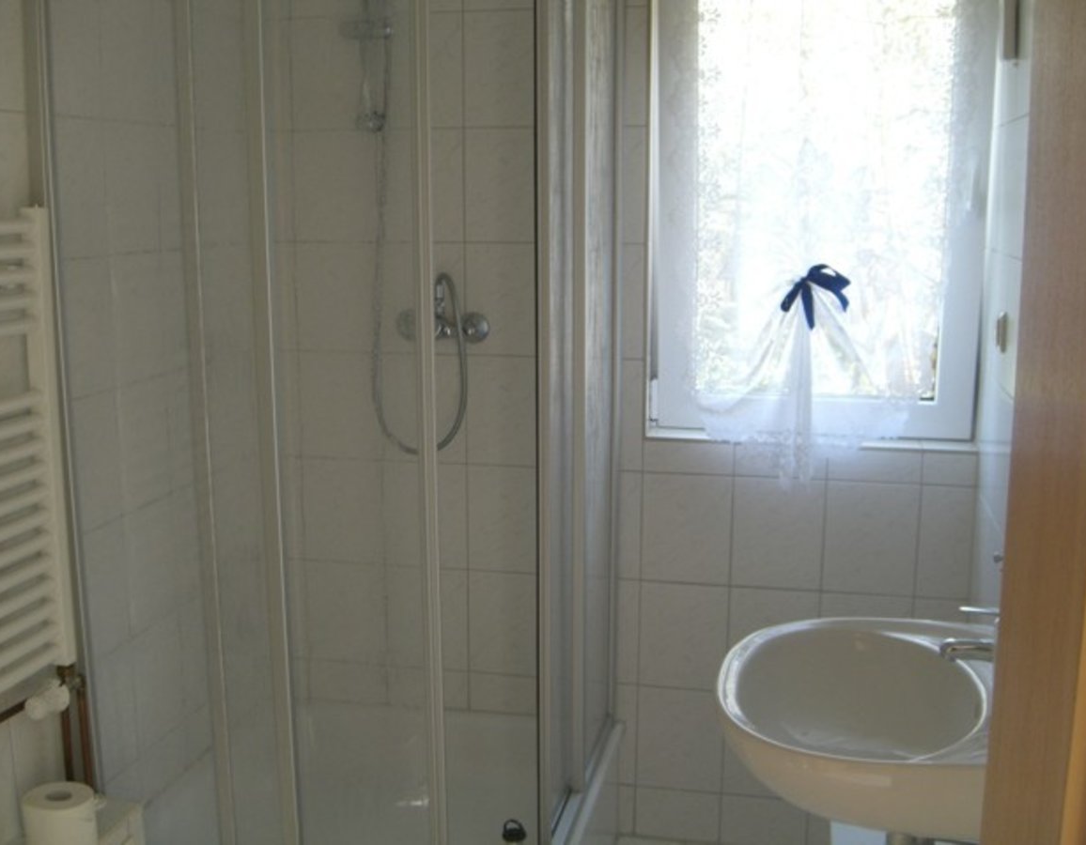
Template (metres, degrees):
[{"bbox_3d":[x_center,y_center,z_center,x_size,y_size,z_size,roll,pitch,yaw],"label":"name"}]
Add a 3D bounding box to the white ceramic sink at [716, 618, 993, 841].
[{"bbox_3d":[0.505,0.480,1.850,0.478,0.200,0.547,2,10,11],"label":"white ceramic sink"}]

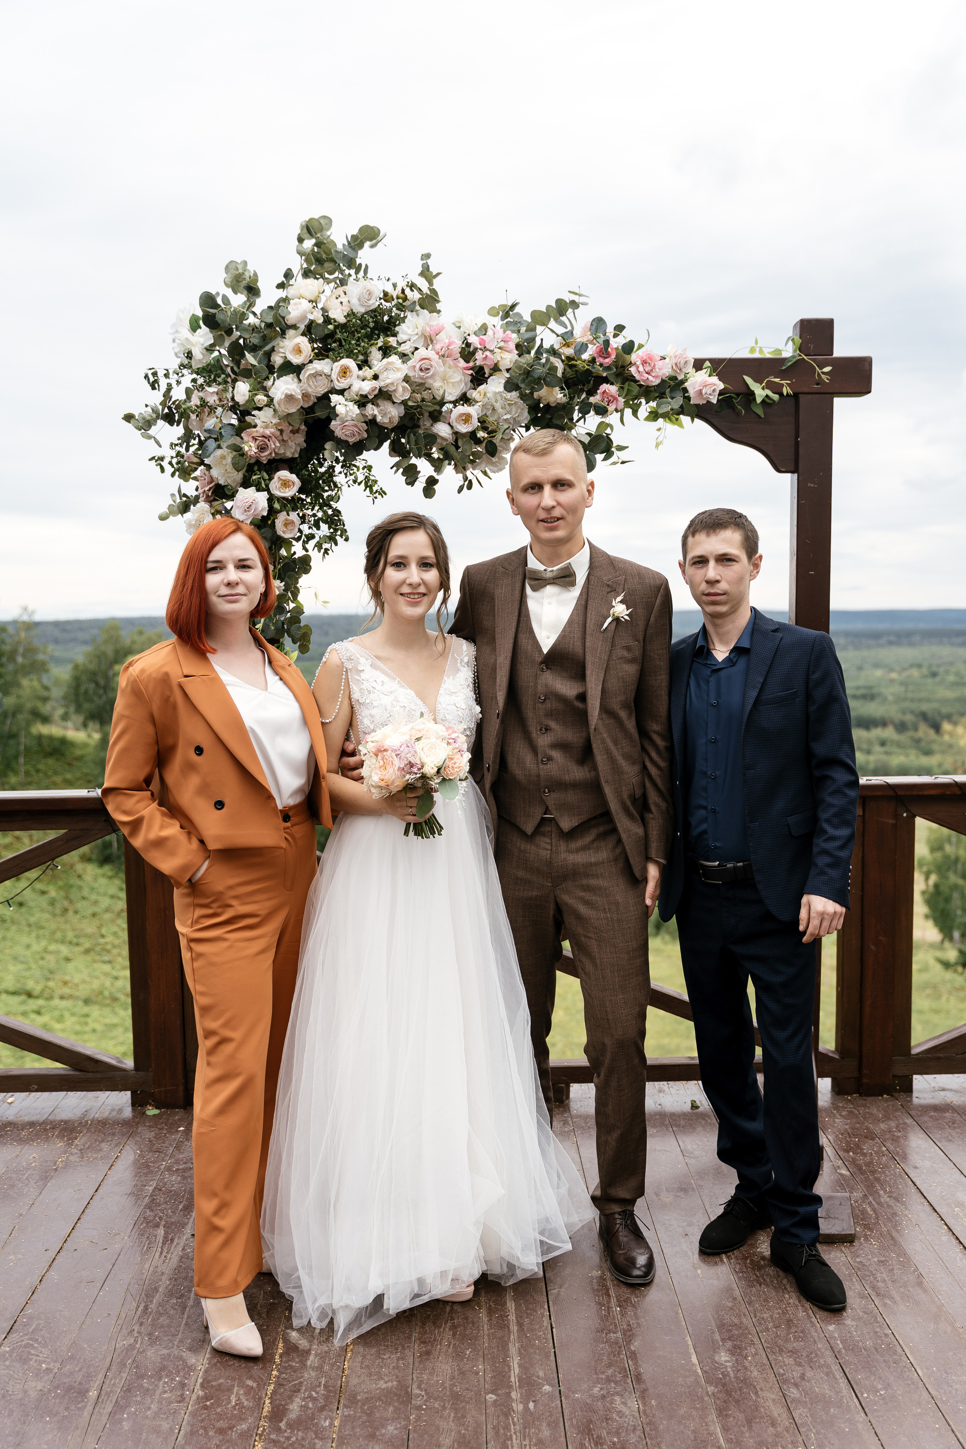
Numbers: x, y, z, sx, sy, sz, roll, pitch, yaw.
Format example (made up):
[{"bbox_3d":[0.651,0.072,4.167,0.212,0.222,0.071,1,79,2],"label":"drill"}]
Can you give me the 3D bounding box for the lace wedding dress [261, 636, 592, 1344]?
[{"bbox_3d":[-0.153,0.517,2.963,0.680,1.390,0.620,-3,5,-25],"label":"lace wedding dress"}]

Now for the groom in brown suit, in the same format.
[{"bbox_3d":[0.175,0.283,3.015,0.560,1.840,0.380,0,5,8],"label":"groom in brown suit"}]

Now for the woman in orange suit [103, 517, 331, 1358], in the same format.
[{"bbox_3d":[-0.554,0.402,2.823,0.470,1.650,0.380,-4,6,-36],"label":"woman in orange suit"}]

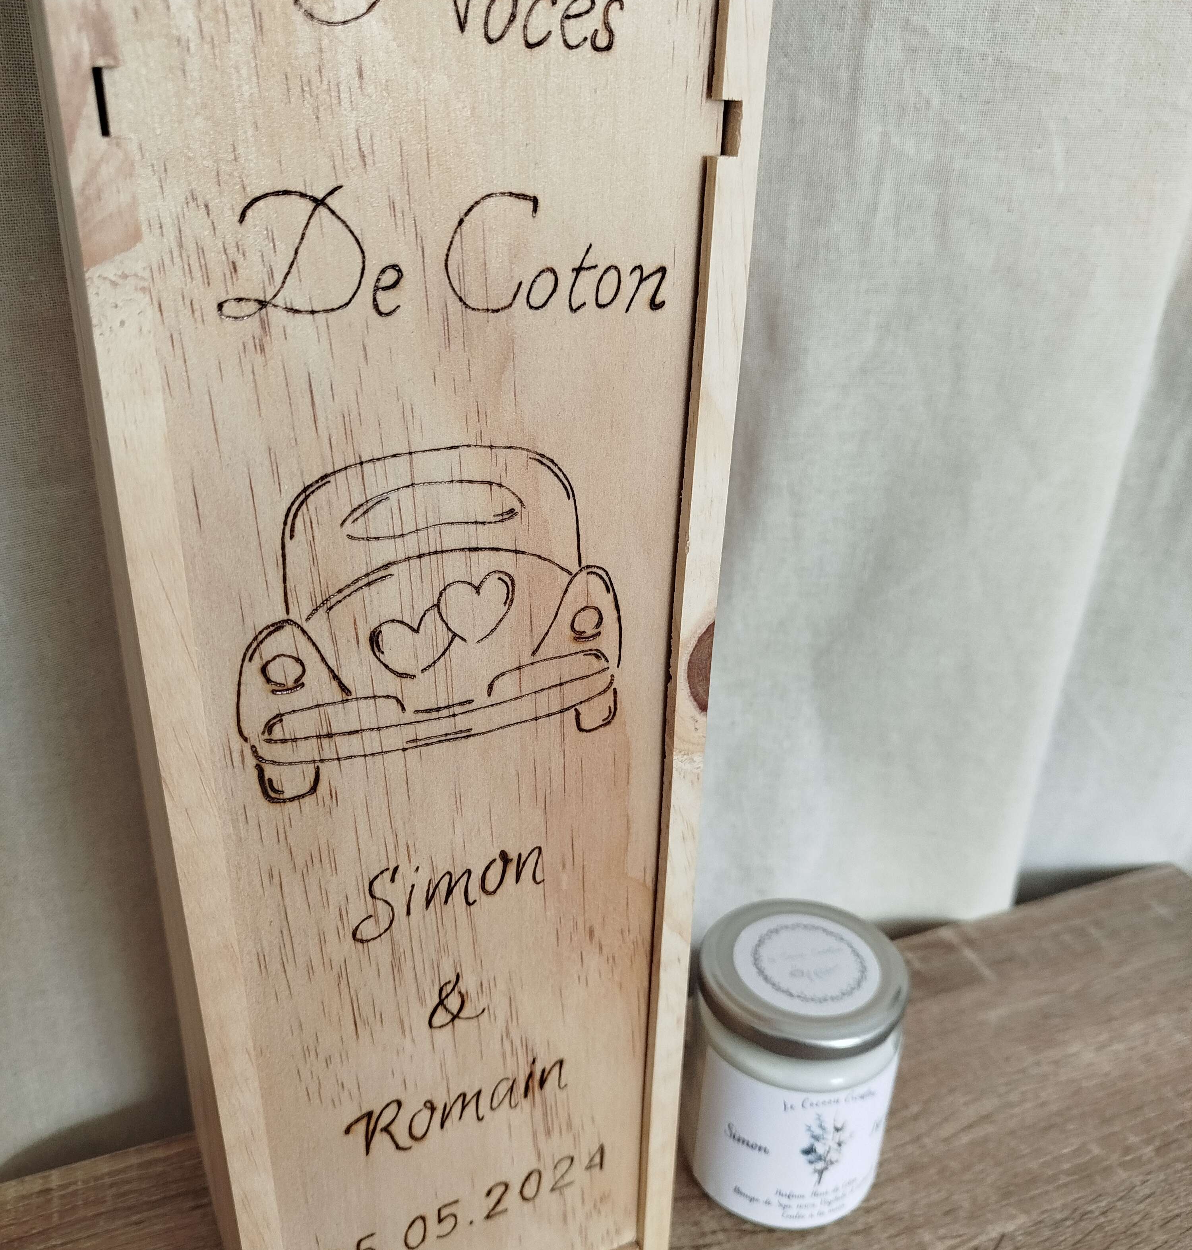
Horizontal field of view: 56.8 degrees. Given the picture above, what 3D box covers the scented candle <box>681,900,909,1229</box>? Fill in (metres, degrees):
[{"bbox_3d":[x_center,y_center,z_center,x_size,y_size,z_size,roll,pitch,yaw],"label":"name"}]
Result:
[{"bbox_3d":[0.058,0.129,0.326,0.060,0.072,0.060,-2,25,-8],"label":"scented candle"}]

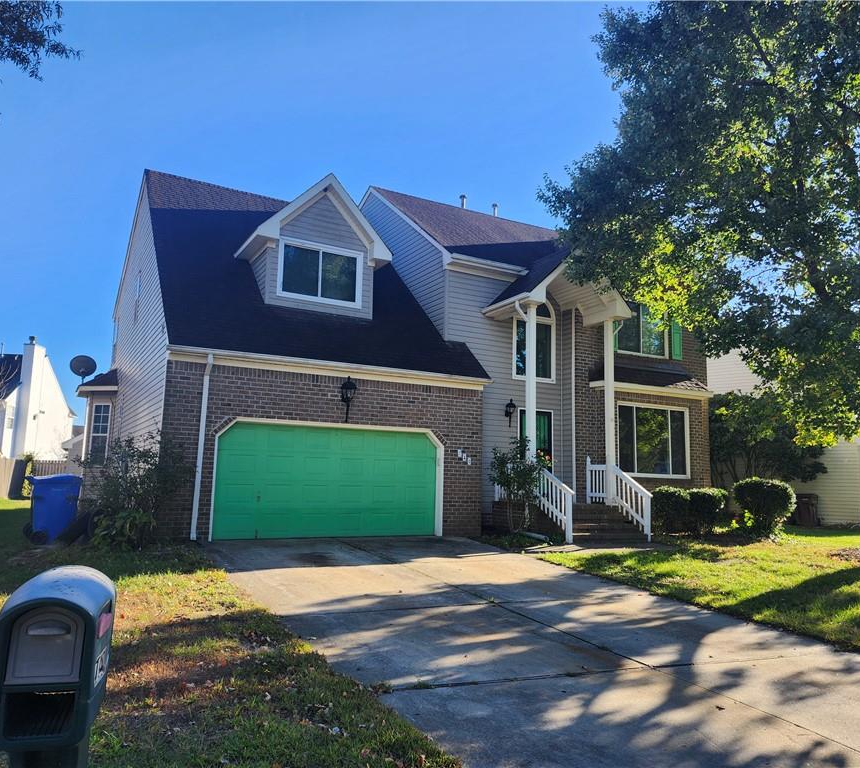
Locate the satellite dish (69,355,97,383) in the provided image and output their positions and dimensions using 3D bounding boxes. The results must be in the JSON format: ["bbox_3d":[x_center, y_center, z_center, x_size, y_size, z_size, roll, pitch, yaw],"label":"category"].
[{"bbox_3d":[-10.232,-0.457,20.062,0.750,0.780,0.520,3,-8,-15],"label":"satellite dish"}]

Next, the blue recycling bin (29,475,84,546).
[{"bbox_3d":[-6.345,2.101,11.402,0.810,1.120,0.680,6,-10,-33],"label":"blue recycling bin"}]

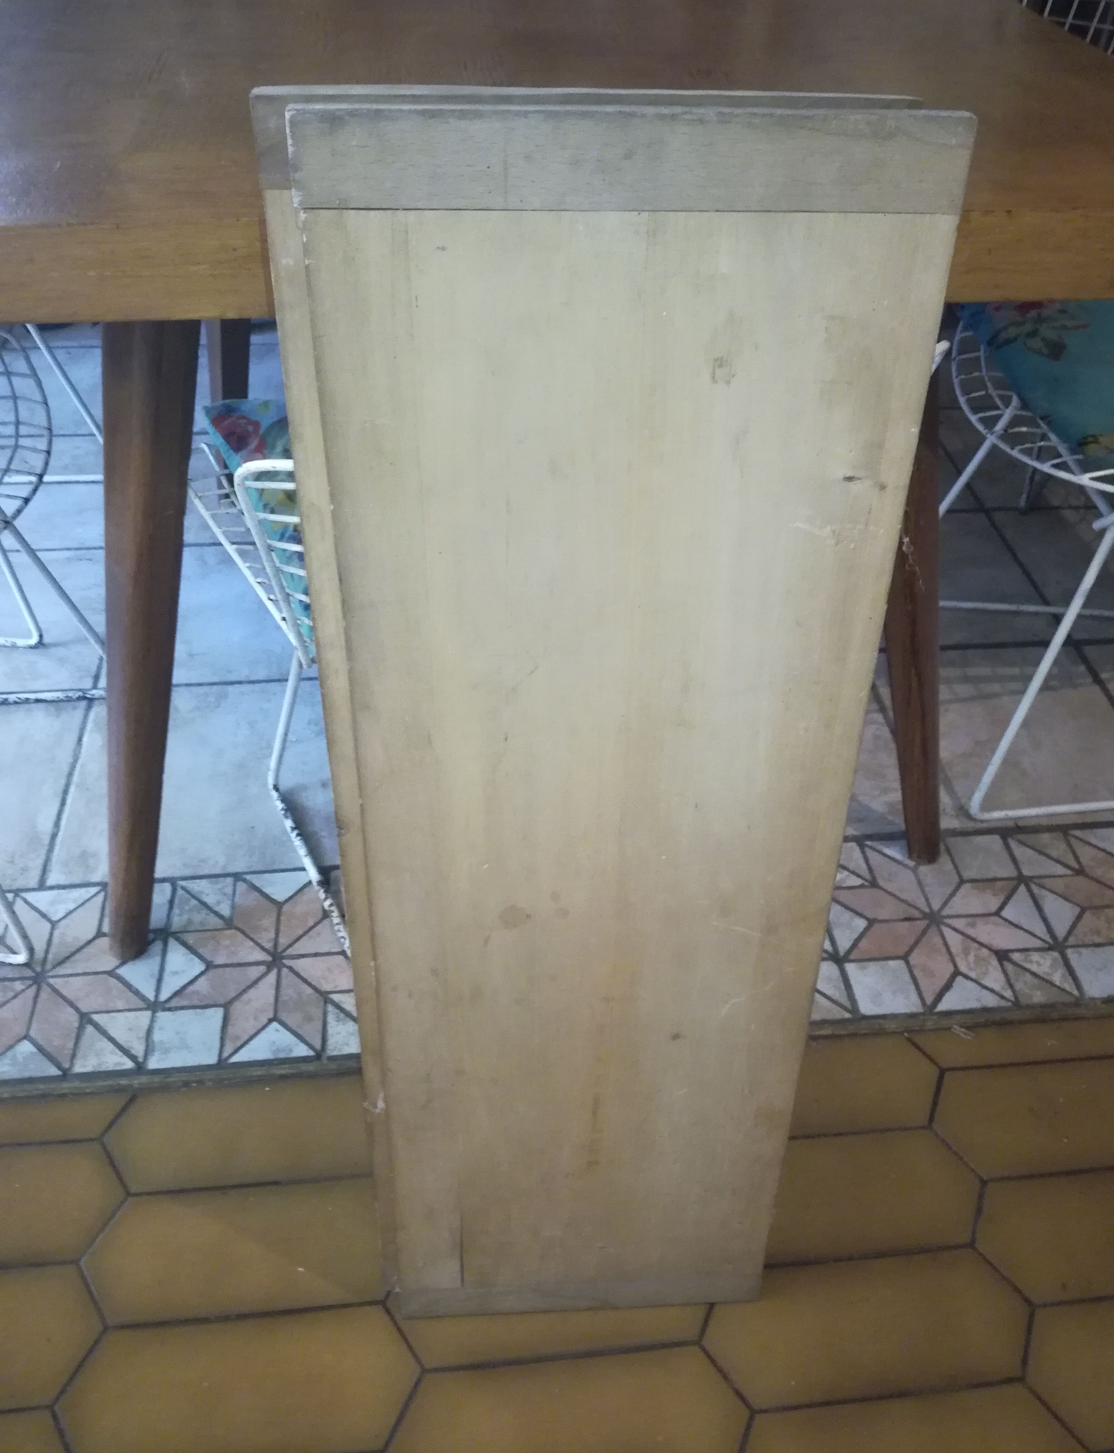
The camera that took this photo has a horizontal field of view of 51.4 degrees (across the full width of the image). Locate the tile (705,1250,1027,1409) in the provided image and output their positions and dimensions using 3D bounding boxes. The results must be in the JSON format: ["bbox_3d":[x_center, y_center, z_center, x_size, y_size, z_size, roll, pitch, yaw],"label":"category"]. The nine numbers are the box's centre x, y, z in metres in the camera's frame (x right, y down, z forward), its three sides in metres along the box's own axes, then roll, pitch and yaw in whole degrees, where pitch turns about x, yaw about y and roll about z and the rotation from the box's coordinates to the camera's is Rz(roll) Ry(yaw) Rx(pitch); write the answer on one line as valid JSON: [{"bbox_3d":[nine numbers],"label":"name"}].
[{"bbox_3d":[0.270,0.521,1.006,0.292,0.010,0.109,-3,43,-6],"label":"tile"}]

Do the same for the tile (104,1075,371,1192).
[{"bbox_3d":[-0.283,0.389,1.119,0.292,0.010,0.109,-3,43,-6],"label":"tile"}]

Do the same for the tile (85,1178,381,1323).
[{"bbox_3d":[-0.271,0.468,1.036,0.292,0.010,0.109,-3,43,-6],"label":"tile"}]

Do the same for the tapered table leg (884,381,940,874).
[{"bbox_3d":[0.360,-0.155,1.184,0.076,0.748,0.076,-12,32,3],"label":"tapered table leg"}]

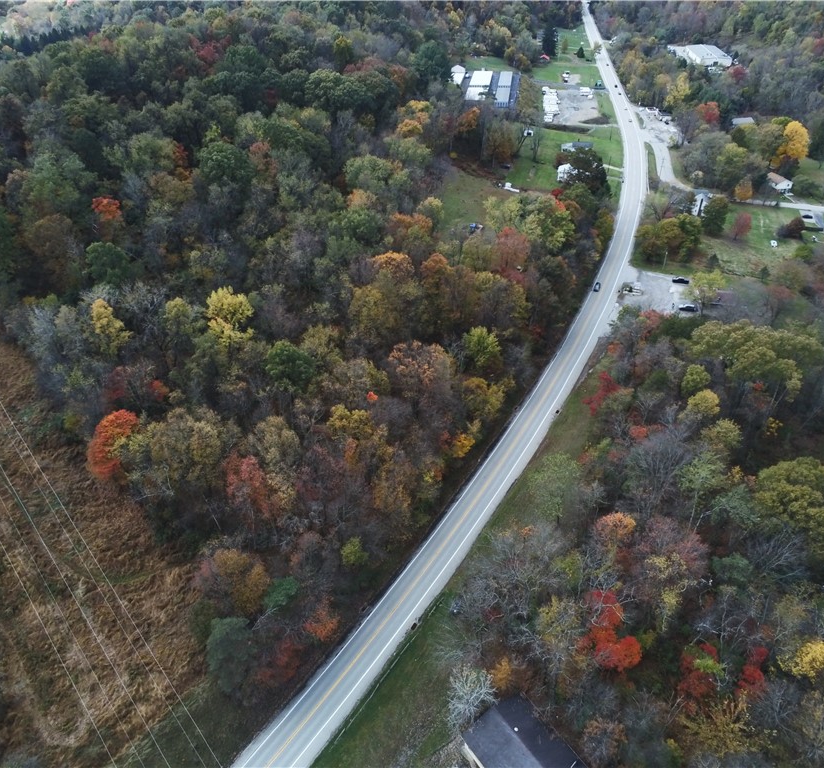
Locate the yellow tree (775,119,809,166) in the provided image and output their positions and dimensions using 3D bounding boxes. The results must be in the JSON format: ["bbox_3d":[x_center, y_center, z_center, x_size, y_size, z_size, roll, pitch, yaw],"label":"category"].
[{"bbox_3d":[187.615,-119.809,336.787,14.380,20.000,14.380,-1,36,0],"label":"yellow tree"}]

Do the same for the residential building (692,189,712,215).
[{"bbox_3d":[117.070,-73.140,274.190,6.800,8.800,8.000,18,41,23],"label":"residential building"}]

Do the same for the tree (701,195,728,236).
[{"bbox_3d":[114.380,-63.340,257.280,9.300,15.500,9.300,0,37,0],"label":"tree"}]

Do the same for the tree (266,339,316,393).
[{"bbox_3d":[-29.920,-2.450,168.930,12.500,17.000,12.500,-1,37,0],"label":"tree"}]

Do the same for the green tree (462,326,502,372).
[{"bbox_3d":[20.615,-9.629,199.730,11.630,15.000,11.630,-1,36,0],"label":"green tree"}]

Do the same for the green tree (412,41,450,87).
[{"bbox_3d":[10.770,-175.870,376.010,19.000,23.000,19.000,-1,37,0],"label":"green tree"}]

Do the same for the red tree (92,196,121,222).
[{"bbox_3d":[-102.459,-55.656,229.279,9.620,15.000,9.620,-1,36,0],"label":"red tree"}]

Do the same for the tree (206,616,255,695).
[{"bbox_3d":[-30.330,45.950,114.320,7.600,17.000,7.600,0,37,0],"label":"tree"}]

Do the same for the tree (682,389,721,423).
[{"bbox_3d":[76.660,6.510,180.790,9.800,12.000,9.800,0,37,0],"label":"tree"}]

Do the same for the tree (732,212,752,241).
[{"bbox_3d":[123.210,-58.890,254.420,6.800,10.500,6.800,-1,37,0],"label":"tree"}]

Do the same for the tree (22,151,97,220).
[{"bbox_3d":[-99.660,-55.240,191.290,17.500,18.000,17.500,0,37,0],"label":"tree"}]

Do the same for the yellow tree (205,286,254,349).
[{"bbox_3d":[-43.460,-15.360,162.040,11.000,15.500,11.000,0,37,0],"label":"yellow tree"}]

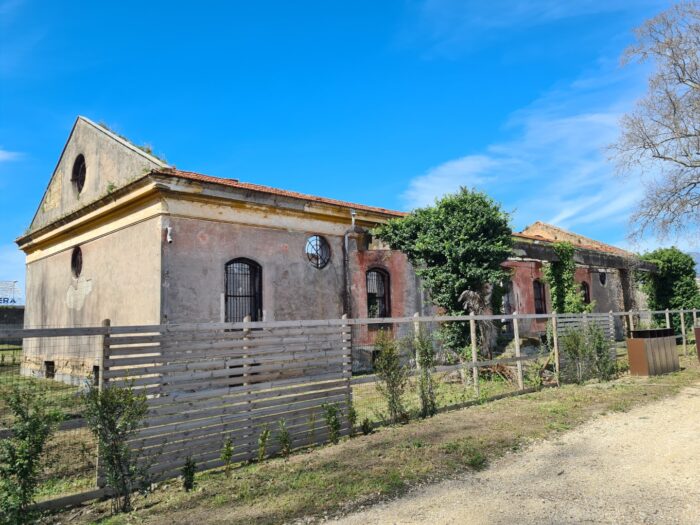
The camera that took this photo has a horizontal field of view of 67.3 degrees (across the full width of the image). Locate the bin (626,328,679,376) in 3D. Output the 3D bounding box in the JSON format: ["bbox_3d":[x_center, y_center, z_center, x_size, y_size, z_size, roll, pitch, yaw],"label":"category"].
[{"bbox_3d":[8.517,2.487,14.722,2.100,1.185,0.480,4,-9,-40],"label":"bin"}]

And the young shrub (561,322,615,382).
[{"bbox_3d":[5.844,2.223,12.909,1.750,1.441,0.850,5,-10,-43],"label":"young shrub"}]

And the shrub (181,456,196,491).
[{"bbox_3d":[-1.623,2.125,5.285,0.156,0.338,0.156,5,-10,-43],"label":"shrub"}]

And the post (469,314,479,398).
[{"bbox_3d":[2.407,1.773,10.071,0.090,1.625,0.090,5,-10,-43],"label":"post"}]

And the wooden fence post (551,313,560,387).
[{"bbox_3d":[4.868,2.059,12.387,0.090,1.757,0.090,5,-10,-43],"label":"wooden fence post"}]

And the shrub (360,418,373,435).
[{"bbox_3d":[0.238,2.379,7.581,0.168,0.252,0.168,-2,-7,0],"label":"shrub"}]

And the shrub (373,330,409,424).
[{"bbox_3d":[0.625,1.766,8.112,0.539,1.423,0.539,-2,-7,0],"label":"shrub"}]

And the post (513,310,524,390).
[{"bbox_3d":[3.620,1.909,11.230,0.090,1.676,0.090,5,-10,-43],"label":"post"}]

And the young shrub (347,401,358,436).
[{"bbox_3d":[0.036,2.217,7.477,0.166,0.497,0.166,-2,-7,0],"label":"young shrub"}]

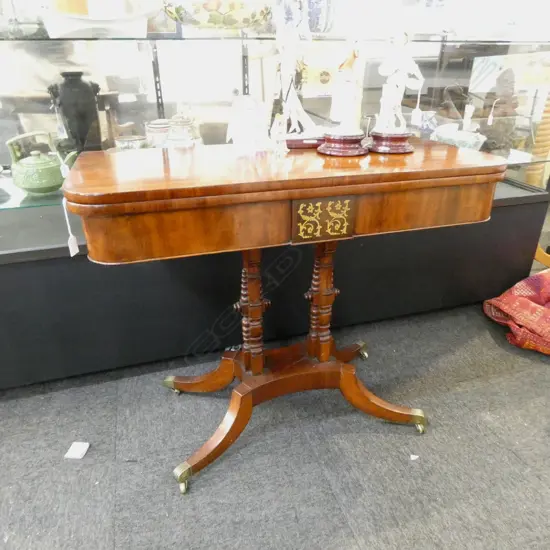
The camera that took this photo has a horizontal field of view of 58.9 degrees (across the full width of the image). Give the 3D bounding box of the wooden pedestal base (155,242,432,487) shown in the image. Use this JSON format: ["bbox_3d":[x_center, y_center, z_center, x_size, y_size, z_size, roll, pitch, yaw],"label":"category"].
[{"bbox_3d":[0.035,0.126,1.306,0.683,0.589,0.416,-7,24,-15],"label":"wooden pedestal base"}]

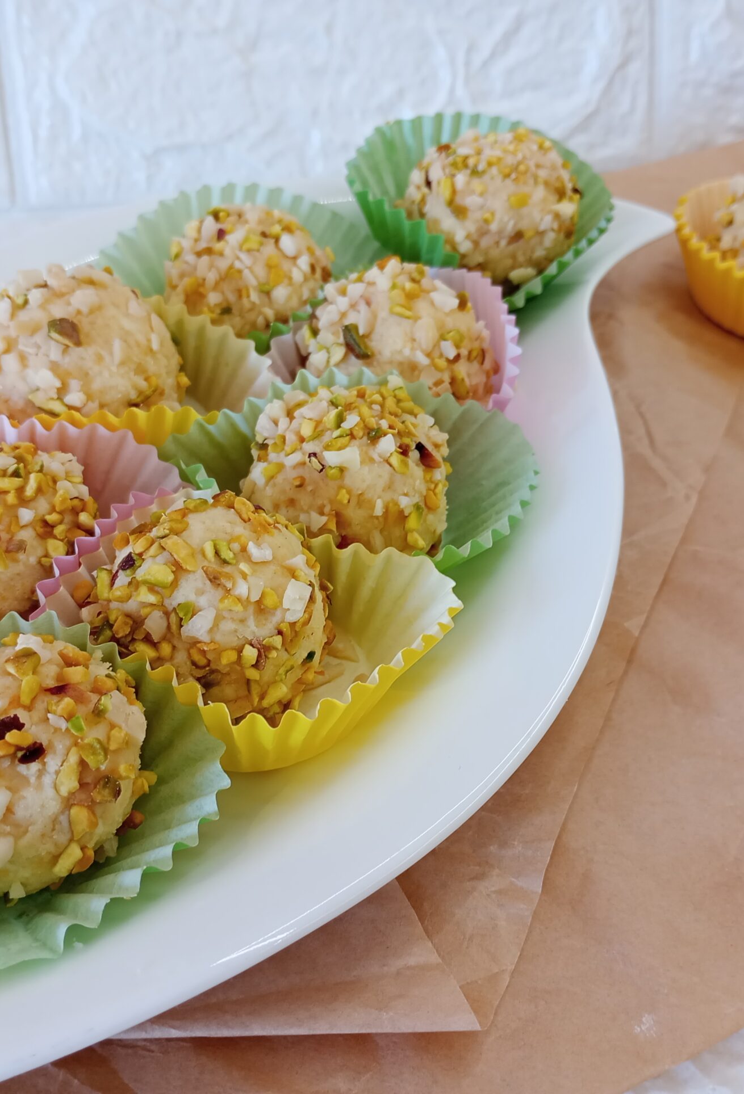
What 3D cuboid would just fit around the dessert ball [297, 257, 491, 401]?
[{"bbox_3d":[0.005,-0.041,0.241,0.041,0.036,0.041,-1,40,1],"label":"dessert ball"}]

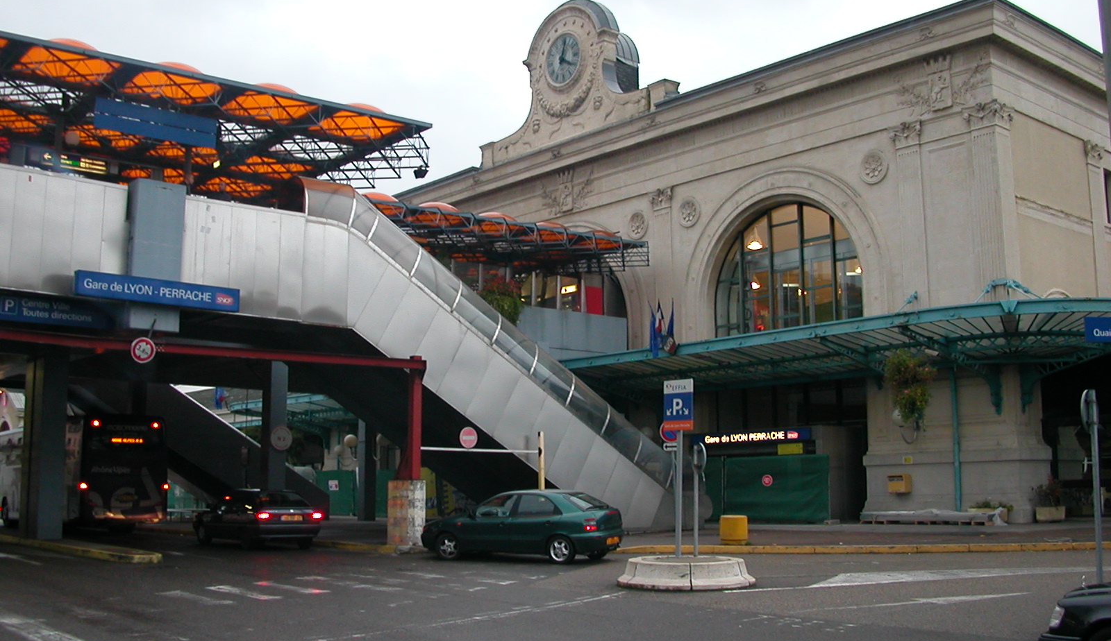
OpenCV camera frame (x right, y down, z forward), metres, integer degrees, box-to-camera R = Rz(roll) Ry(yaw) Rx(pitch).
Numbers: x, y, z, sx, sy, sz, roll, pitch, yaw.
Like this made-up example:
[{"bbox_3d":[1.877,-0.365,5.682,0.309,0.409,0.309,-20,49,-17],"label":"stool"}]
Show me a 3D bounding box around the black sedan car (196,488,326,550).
[{"bbox_3d":[-7.453,4.879,29.420,1.750,1.420,4.450,6,-10,-36],"label":"black sedan car"}]

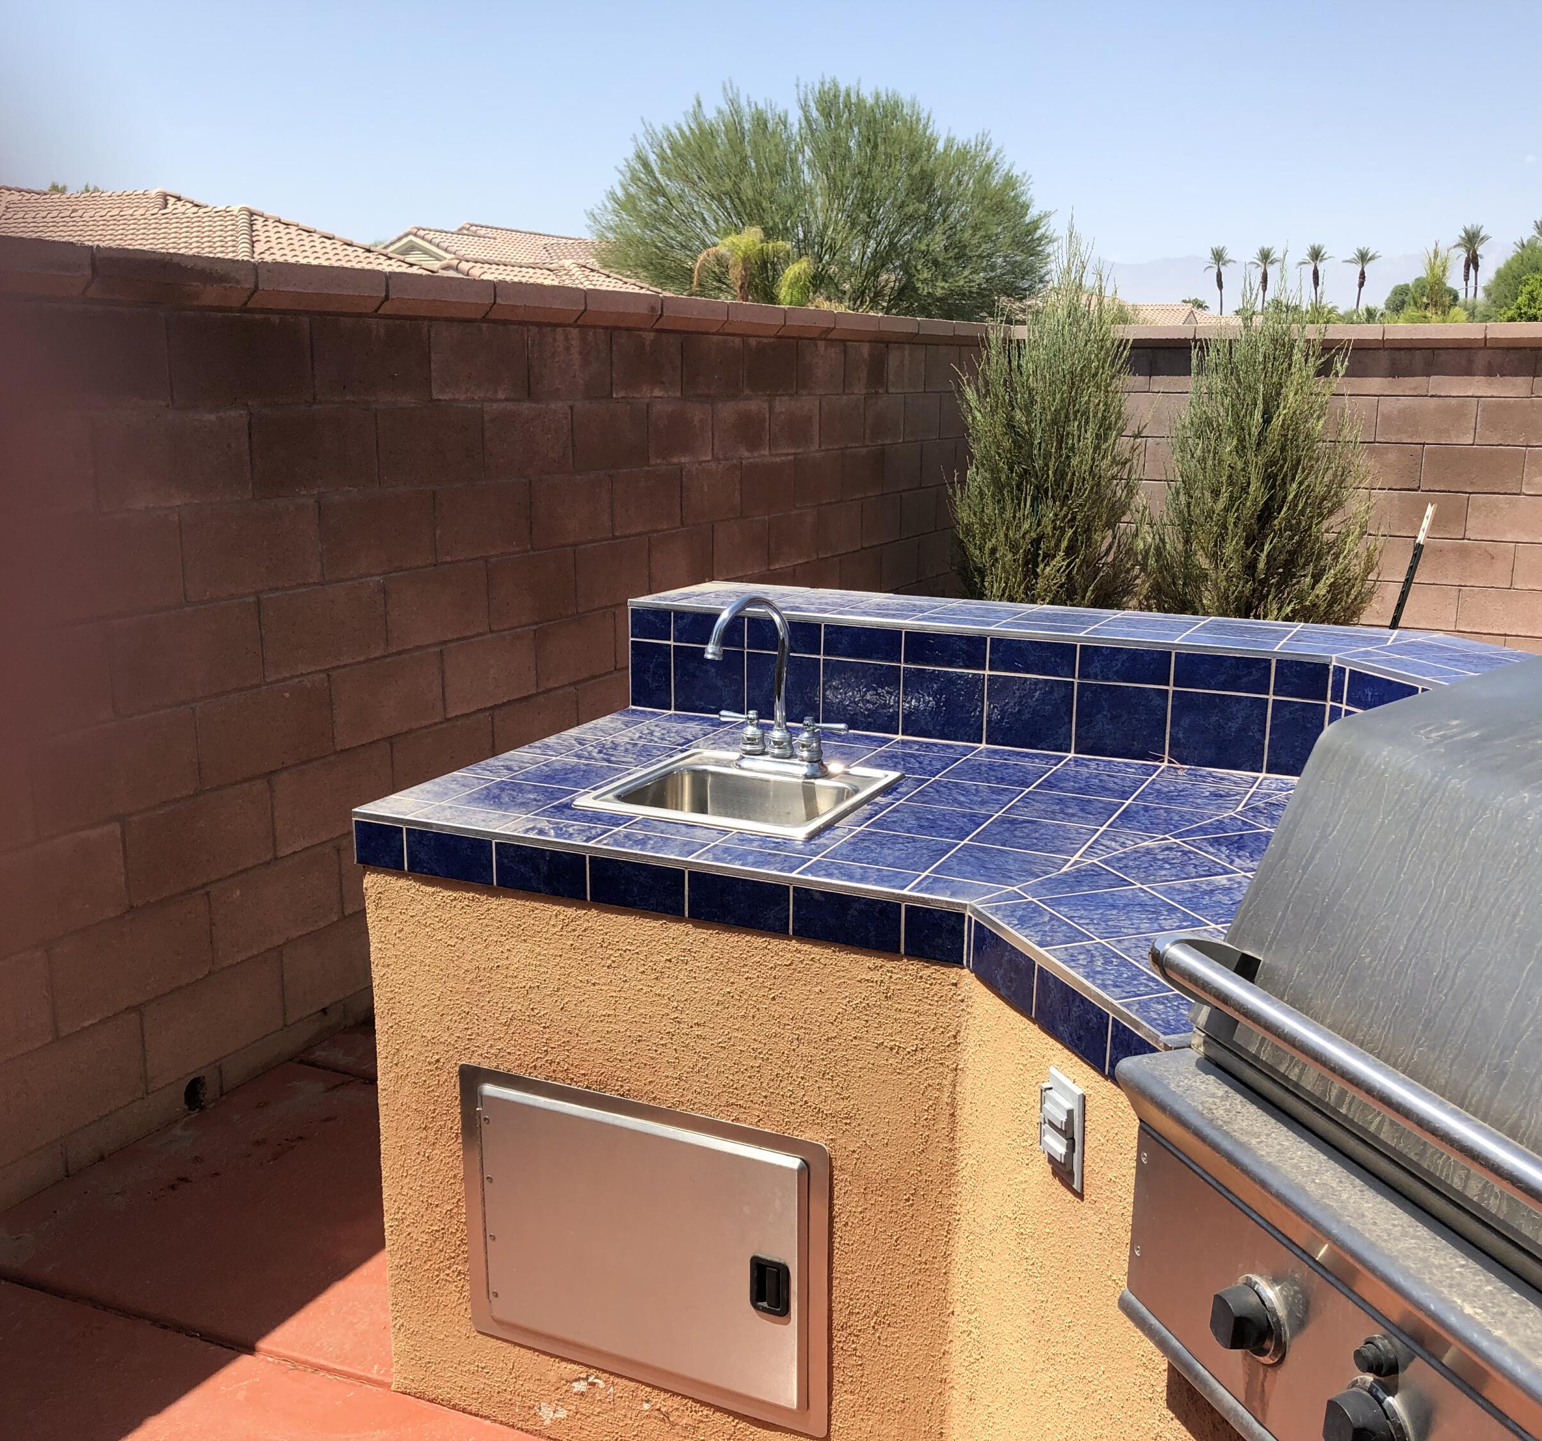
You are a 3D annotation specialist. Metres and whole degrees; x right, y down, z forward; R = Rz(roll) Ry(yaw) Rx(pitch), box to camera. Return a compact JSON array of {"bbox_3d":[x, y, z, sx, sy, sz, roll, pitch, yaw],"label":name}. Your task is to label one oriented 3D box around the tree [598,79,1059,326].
[{"bbox_3d":[0.693,-5.839,21.229,6.172,5.344,5.864,1,12,2],"label":"tree"}]

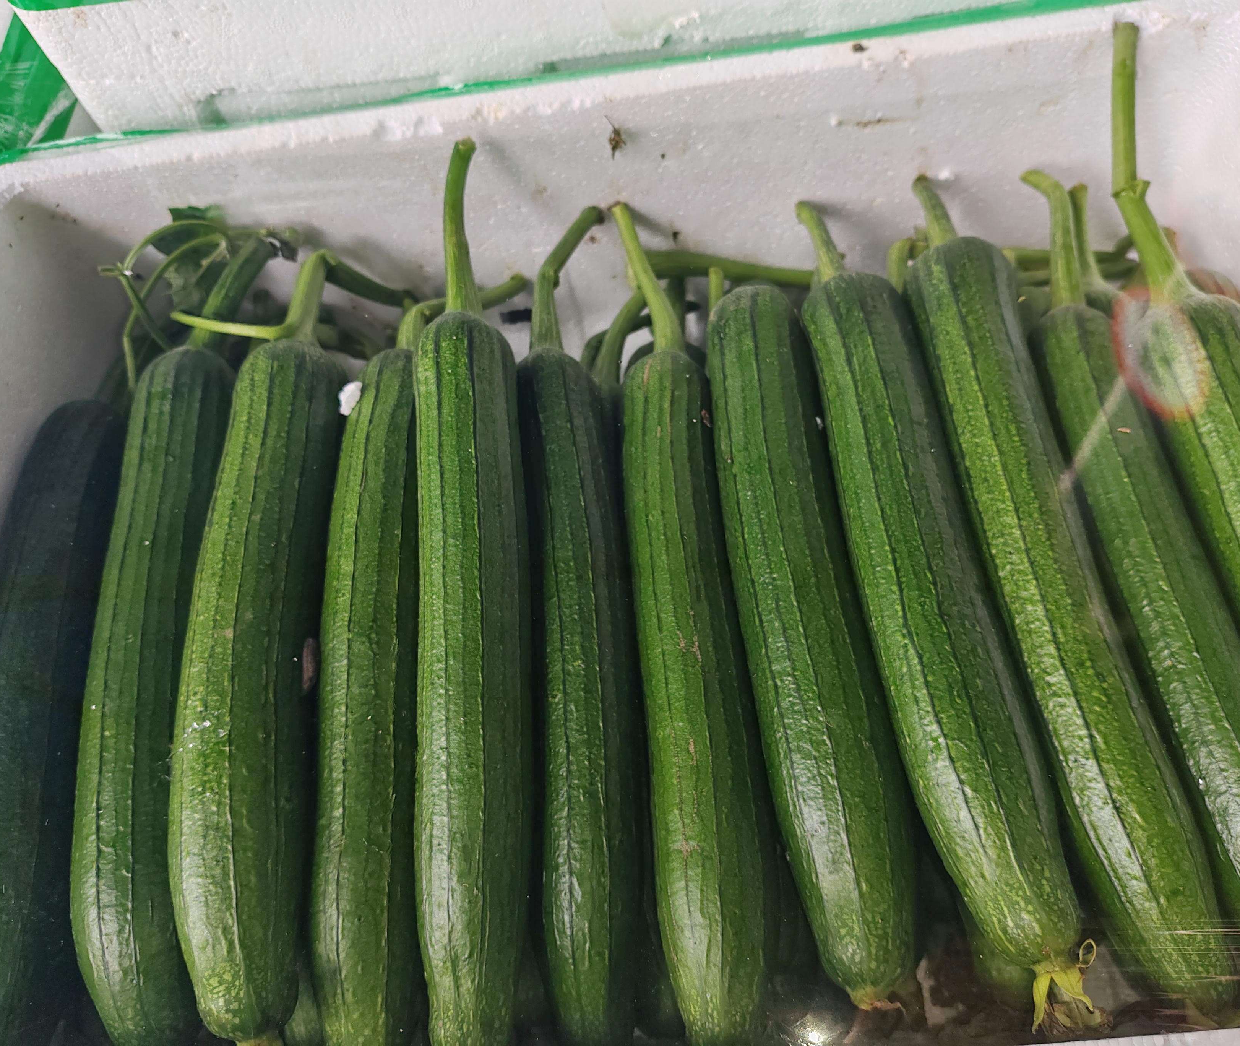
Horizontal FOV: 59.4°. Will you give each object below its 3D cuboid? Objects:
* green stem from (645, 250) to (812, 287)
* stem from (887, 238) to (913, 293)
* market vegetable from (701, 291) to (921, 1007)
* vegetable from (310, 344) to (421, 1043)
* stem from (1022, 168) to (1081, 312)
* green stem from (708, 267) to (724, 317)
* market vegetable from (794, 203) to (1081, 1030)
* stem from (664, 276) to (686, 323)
[{"bbox_3d":[0.056,-0.132,0.566,0.091,0.014,0.014,10,66,19],"label":"green stem"},{"bbox_3d":[0.141,-0.128,0.547,0.011,0.010,0.037,4,67,11],"label":"stem"},{"bbox_3d":[0.074,0.024,0.454,0.048,0.048,0.325,-7,60,5],"label":"market vegetable"},{"bbox_3d":[-0.106,0.052,0.480,0.046,0.047,0.333,-8,60,4],"label":"vegetable"},{"bbox_3d":[0.211,-0.138,0.531,0.024,0.018,0.072,-5,81,6],"label":"stem"},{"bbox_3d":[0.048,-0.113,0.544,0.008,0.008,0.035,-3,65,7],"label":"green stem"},{"bbox_3d":[0.124,0.003,0.456,0.054,0.050,0.377,-9,60,4],"label":"market vegetable"},{"bbox_3d":[0.029,-0.116,0.576,0.011,0.010,0.033,0,75,8],"label":"stem"}]

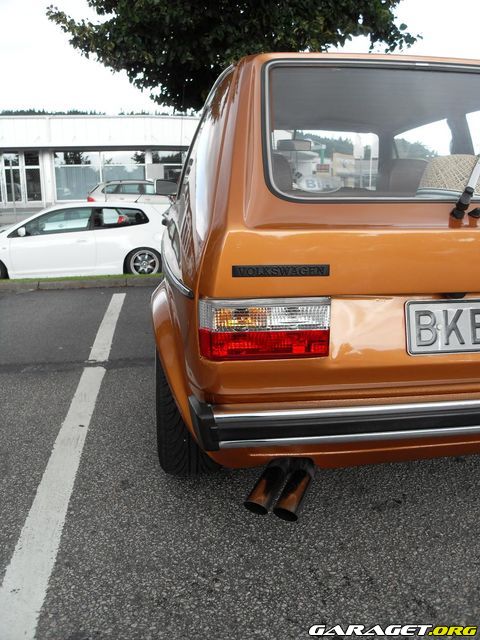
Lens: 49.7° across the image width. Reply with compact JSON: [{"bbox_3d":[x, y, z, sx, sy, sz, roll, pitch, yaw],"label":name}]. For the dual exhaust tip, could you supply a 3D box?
[{"bbox_3d":[0.087,0.350,1.085,0.108,0.058,0.185,6,12,15],"label":"dual exhaust tip"}]

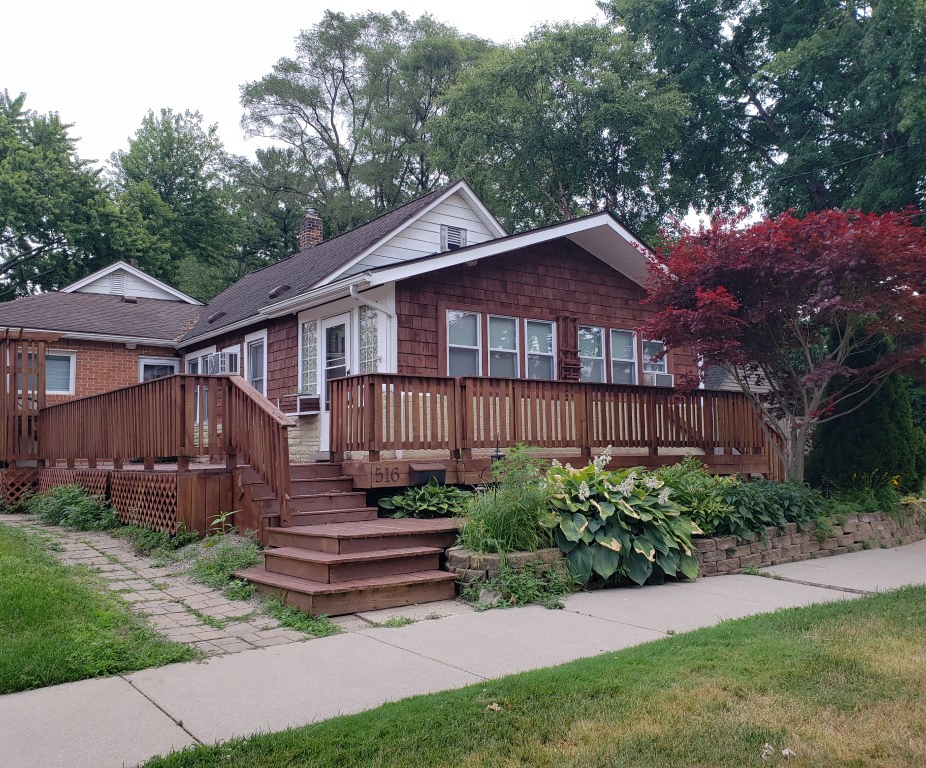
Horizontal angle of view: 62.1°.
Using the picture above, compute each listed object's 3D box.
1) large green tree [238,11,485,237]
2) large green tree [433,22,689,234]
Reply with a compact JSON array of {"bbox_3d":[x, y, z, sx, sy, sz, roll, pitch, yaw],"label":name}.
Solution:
[{"bbox_3d":[-3.811,-5.734,30.688,10.239,19.038,10.239,-1,-5,0],"label":"large green tree"},{"bbox_3d":[3.309,-4.251,23.878,8.155,14.588,8.155,-1,-5,0],"label":"large green tree"}]

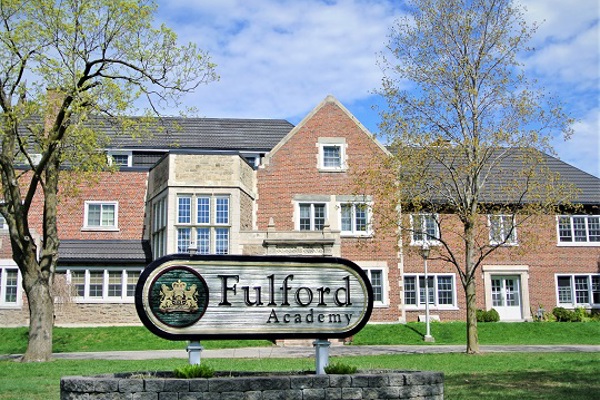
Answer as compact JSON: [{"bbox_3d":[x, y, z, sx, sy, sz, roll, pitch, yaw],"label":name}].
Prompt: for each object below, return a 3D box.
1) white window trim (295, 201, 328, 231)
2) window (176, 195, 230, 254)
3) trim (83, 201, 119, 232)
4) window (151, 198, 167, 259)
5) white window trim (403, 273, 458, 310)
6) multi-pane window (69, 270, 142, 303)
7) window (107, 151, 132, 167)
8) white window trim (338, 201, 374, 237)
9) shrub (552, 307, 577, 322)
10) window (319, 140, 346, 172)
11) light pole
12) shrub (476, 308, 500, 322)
[{"bbox_3d":[0.573,0.903,34.763,1.696,1.734,0.200,0,-10,-4],"label":"white window trim"},{"bbox_3d":[-4.323,1.152,31.332,2.430,2.848,0.170,0,-10,-4],"label":"window"},{"bbox_3d":[-9.817,0.785,34.492,1.765,1.547,0.200,0,-10,-4],"label":"trim"},{"bbox_3d":[-6.624,1.450,32.821,0.170,2.848,3.292,4,-11,-23],"label":"window"},{"bbox_3d":[7.068,4.995,38.248,3.197,2.061,0.200,0,-10,-4],"label":"white window trim"},{"bbox_3d":[-9.539,4.229,34.379,3.751,1.772,0.250,0,-10,-5],"label":"multi-pane window"},{"bbox_3d":[-9.675,-2.194,37.694,1.294,0.901,0.200,0,-10,-5],"label":"window"},{"bbox_3d":[2.771,0.969,34.923,1.712,1.767,0.200,0,-10,-4],"label":"white window trim"},{"bbox_3d":[14.897,6.462,39.417,1.291,0.861,1.000,0,-10,-5],"label":"shrub"},{"bbox_3d":[1.608,-2.244,35.427,1.503,1.797,0.200,0,-10,-4],"label":"window"},{"bbox_3d":[5.526,4.017,30.683,0.450,4.244,0.450,0,-10,-4],"label":"light pole"},{"bbox_3d":[10.483,6.439,39.023,1.318,0.770,1.000,0,-10,-5],"label":"shrub"}]

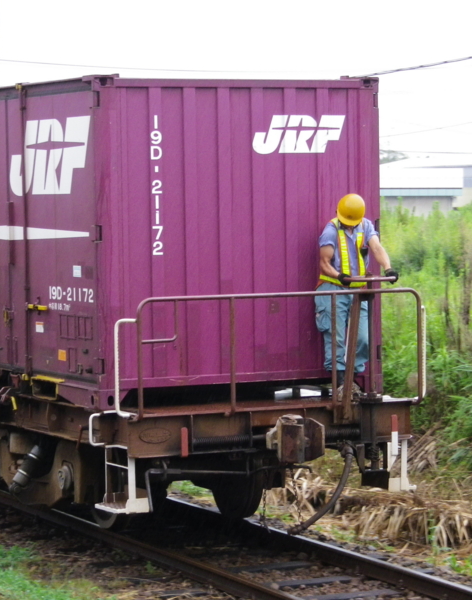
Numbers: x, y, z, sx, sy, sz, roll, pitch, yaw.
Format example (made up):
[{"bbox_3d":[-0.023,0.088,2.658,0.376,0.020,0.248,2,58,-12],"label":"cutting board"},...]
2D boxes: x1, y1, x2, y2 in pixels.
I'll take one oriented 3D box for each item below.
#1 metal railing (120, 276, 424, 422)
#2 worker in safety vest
[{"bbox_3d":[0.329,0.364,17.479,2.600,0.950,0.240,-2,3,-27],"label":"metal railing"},{"bbox_3d":[0.928,-0.014,18.051,0.600,1.570,0.500,-1,3,-17],"label":"worker in safety vest"}]

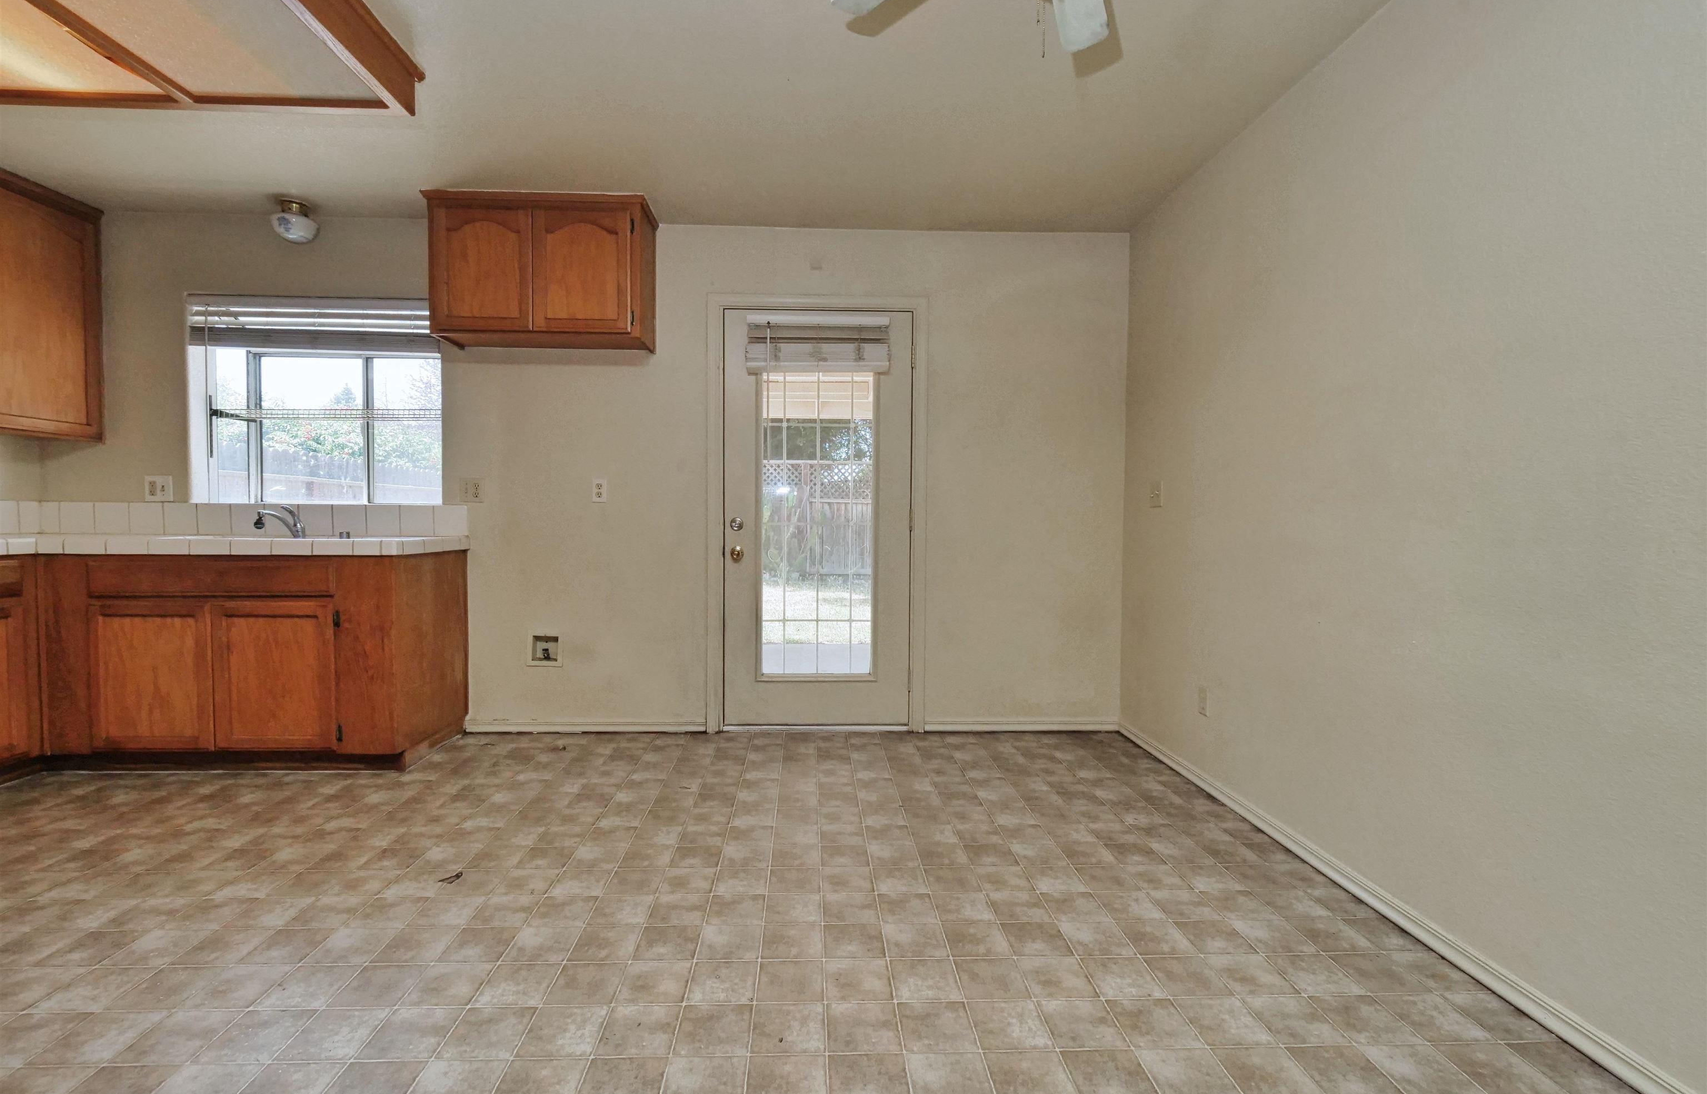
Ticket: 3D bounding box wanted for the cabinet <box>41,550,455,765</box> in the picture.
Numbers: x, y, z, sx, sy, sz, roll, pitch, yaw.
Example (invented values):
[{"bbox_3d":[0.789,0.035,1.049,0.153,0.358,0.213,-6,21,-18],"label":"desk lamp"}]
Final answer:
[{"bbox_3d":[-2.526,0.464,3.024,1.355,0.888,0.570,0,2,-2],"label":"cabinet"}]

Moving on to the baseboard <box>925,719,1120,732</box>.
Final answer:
[{"bbox_3d":[0.846,0.895,3.436,0.978,0.063,0.015,0,2,-2],"label":"baseboard"}]

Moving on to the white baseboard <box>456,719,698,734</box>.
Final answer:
[{"bbox_3d":[-1.301,0.877,3.360,1.165,0.063,0.015,0,2,-2],"label":"white baseboard"}]

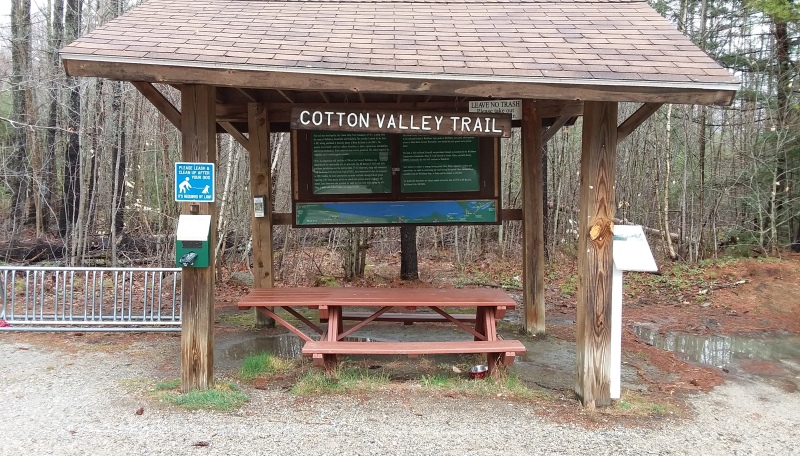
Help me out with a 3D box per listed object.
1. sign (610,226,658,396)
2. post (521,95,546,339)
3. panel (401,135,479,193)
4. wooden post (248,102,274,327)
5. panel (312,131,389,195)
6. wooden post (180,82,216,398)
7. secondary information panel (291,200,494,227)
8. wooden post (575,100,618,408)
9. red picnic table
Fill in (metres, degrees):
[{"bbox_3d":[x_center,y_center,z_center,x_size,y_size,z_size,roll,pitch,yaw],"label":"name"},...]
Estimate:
[{"bbox_3d":[1.895,0.679,5.251,0.370,1.384,0.400,0,3,0],"label":"sign"},{"bbox_3d":[1.548,-0.143,7.222,0.195,2.694,0.195,-2,3,0],"label":"post"},{"bbox_3d":[0.462,-0.788,7.115,0.889,0.755,0.030,-1,3,0],"label":"panel"},{"bbox_3d":[-1.587,-0.138,7.223,0.195,2.554,0.195,-1,3,0],"label":"wooden post"},{"bbox_3d":[-0.544,-0.777,7.116,0.895,0.777,0.030,-1,3,0],"label":"panel"},{"bbox_3d":[-1.602,0.062,4.975,0.203,2.495,0.203,1,3,0],"label":"wooden post"},{"bbox_3d":[-0.035,-0.172,7.133,2.288,0.256,0.030,-1,3,0],"label":"secondary information panel"},{"bbox_3d":[1.560,0.175,4.941,0.203,2.446,0.203,0,3,0],"label":"wooden post"},{"bbox_3d":[-0.215,0.959,5.945,2.450,0.621,1.550,0,3,-2],"label":"red picnic table"}]

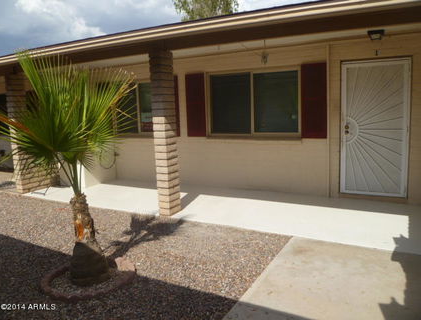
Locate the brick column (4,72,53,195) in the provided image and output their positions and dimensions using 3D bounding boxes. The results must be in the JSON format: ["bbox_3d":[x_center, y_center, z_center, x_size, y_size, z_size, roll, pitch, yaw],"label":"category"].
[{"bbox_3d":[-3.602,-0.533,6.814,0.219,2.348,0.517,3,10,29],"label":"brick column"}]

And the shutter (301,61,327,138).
[{"bbox_3d":[1.662,-0.948,5.579,0.398,1.194,0.050,3,10,29],"label":"shutter"}]

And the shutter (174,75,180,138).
[{"bbox_3d":[-0.819,-1.076,6.951,0.398,1.194,0.050,3,10,29],"label":"shutter"}]

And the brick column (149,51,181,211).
[{"bbox_3d":[-0.644,-0.366,5.037,0.204,2.348,0.298,3,10,29],"label":"brick column"}]

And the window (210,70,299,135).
[{"bbox_3d":[0.710,-1.007,6.121,1.761,1.164,0.100,3,10,29],"label":"window"}]

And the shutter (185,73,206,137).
[{"bbox_3d":[-0.299,-1.054,6.662,0.413,1.194,0.050,3,10,29],"label":"shutter"}]

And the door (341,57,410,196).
[{"bbox_3d":[2.465,-0.467,5.230,0.935,2.050,0.060,3,10,29],"label":"door"}]

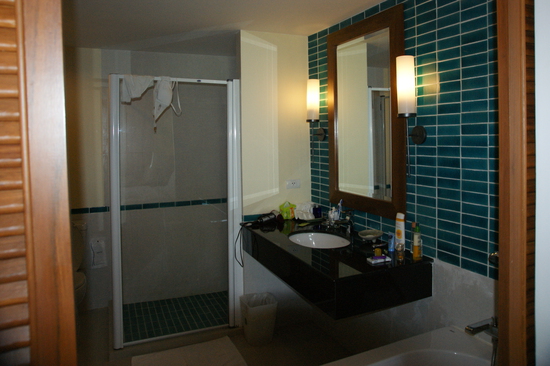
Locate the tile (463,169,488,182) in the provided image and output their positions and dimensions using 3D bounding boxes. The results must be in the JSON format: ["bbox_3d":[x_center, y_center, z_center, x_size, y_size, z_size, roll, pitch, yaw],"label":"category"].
[{"bbox_3d":[0.916,-0.033,1.888,0.010,0.049,0.148,-5,6,-23],"label":"tile"}]

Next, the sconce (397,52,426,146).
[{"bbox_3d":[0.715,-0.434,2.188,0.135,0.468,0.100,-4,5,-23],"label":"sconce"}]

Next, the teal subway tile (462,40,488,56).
[{"bbox_3d":[0.879,-0.593,1.804,0.010,0.049,0.148,-3,5,-22],"label":"teal subway tile"}]

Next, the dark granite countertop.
[{"bbox_3d":[0.278,0.466,2.625,0.580,0.190,1.360,-3,5,-22],"label":"dark granite countertop"}]

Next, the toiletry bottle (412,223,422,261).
[{"bbox_3d":[0.742,0.304,2.145,0.043,0.190,0.045,-3,5,-22],"label":"toiletry bottle"}]

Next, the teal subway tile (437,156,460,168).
[{"bbox_3d":[0.855,-0.102,2.027,0.010,0.050,0.150,-4,6,-23],"label":"teal subway tile"}]

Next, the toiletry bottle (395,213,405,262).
[{"bbox_3d":[0.718,0.283,2.364,0.055,0.215,0.040,1,5,25],"label":"toiletry bottle"}]

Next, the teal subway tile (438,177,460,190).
[{"bbox_3d":[0.860,0.006,2.030,0.010,0.049,0.148,-5,6,-23],"label":"teal subway tile"}]

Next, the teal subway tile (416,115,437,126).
[{"bbox_3d":[0.789,-0.320,2.137,0.010,0.049,0.148,-5,6,-23],"label":"teal subway tile"}]

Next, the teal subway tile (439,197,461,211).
[{"bbox_3d":[0.863,0.107,2.046,0.010,0.050,0.150,-4,6,-23],"label":"teal subway tile"}]

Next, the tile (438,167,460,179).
[{"bbox_3d":[0.872,-0.047,2.062,0.010,0.050,0.147,-4,5,-23],"label":"tile"}]

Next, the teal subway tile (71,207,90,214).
[{"bbox_3d":[-1.674,0.246,3.545,0.146,0.049,0.010,-5,6,-22],"label":"teal subway tile"}]

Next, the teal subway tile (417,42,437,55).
[{"bbox_3d":[0.776,-0.689,2.112,0.010,0.050,0.150,-4,6,-23],"label":"teal subway tile"}]

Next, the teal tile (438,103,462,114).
[{"bbox_3d":[0.863,-0.364,2.035,0.010,0.050,0.147,-4,5,-23],"label":"teal tile"}]

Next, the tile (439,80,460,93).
[{"bbox_3d":[0.825,-0.455,1.949,0.010,0.049,0.148,-3,5,-22],"label":"tile"}]

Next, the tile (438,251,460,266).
[{"bbox_3d":[0.841,0.363,2.003,0.010,0.049,0.148,-3,5,-22],"label":"tile"}]

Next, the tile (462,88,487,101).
[{"bbox_3d":[0.922,-0.402,1.893,0.010,0.050,0.147,-4,5,-23],"label":"tile"}]

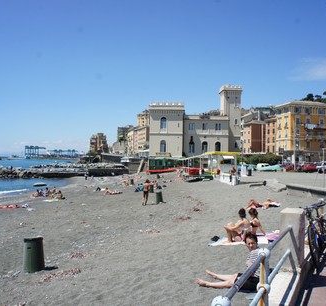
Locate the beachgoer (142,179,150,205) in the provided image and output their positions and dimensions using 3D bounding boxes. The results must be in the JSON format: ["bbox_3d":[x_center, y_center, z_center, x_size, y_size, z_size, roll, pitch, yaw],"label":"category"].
[{"bbox_3d":[-1.128,2.622,23.000,0.500,1.720,0.420,0,-1,14],"label":"beachgoer"}]

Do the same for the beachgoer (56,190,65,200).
[{"bbox_3d":[-9.008,3.681,30.000,0.850,0.800,0.500,0,-1,6],"label":"beachgoer"}]

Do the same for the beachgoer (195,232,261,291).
[{"bbox_3d":[1.020,1.600,5.400,1.080,0.860,0.520,0,-1,25],"label":"beachgoer"}]

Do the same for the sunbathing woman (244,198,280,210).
[{"bbox_3d":[3.900,1.960,13.500,1.550,0.420,0.550,0,-1,-26],"label":"sunbathing woman"}]

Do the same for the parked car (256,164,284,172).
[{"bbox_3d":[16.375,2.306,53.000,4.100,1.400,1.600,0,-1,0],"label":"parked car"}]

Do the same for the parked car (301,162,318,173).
[{"bbox_3d":[21.223,2.090,49.000,3.900,1.420,1.650,0,-1,-37],"label":"parked car"}]

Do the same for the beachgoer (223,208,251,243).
[{"bbox_3d":[1.959,1.914,9.100,0.730,0.870,0.450,0,-1,9],"label":"beachgoer"}]

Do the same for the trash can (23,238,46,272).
[{"bbox_3d":[-3.323,2.616,8.900,0.540,0.790,0.540,0,-1,0],"label":"trash can"}]

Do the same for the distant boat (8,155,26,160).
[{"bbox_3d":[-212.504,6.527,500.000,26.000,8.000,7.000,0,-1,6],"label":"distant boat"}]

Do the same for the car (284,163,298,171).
[{"bbox_3d":[19.807,2.218,52.000,3.900,1.400,1.620,0,-1,-37],"label":"car"}]

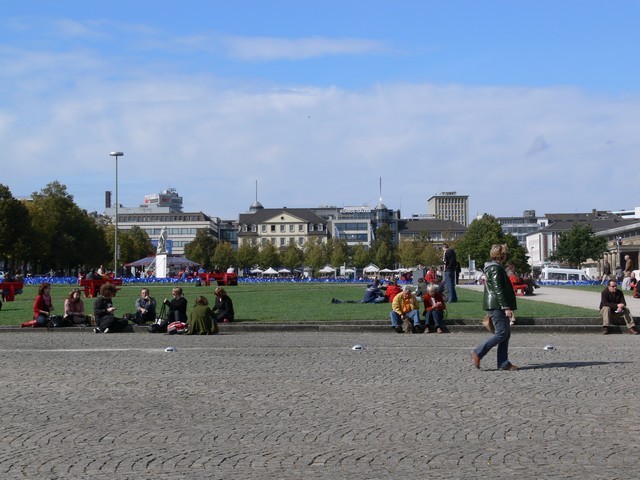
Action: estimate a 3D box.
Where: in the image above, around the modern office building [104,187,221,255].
[{"bbox_3d":[-41.894,-2.275,292.000,31.000,22.500,25.000,0,-1,0],"label":"modern office building"}]

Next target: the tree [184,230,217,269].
[{"bbox_3d":[-21.363,2.771,195.000,5.720,8.940,5.720,0,-1,0],"label":"tree"}]

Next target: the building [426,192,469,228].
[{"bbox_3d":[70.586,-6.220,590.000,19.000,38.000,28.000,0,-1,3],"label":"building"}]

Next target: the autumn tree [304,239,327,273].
[{"bbox_3d":[-0.990,4.070,240.000,5.000,8.600,5.000,0,-1,0],"label":"autumn tree"}]

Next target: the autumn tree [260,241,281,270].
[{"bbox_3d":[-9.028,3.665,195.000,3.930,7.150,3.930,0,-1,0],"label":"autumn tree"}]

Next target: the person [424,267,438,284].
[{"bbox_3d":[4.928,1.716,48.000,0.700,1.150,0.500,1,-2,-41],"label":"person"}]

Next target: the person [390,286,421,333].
[{"bbox_3d":[1.724,1.402,22.000,0.620,0.950,0.780,0,-1,3],"label":"person"}]

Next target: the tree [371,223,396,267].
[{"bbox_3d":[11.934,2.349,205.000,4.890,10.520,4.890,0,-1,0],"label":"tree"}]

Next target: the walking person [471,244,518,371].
[{"bbox_3d":[2.336,0.907,14.600,0.680,1.680,0.520,0,-1,-6],"label":"walking person"}]

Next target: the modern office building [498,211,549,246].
[{"bbox_3d":[83.540,1.031,450.000,23.000,25.000,20.000,0,-1,0],"label":"modern office building"}]

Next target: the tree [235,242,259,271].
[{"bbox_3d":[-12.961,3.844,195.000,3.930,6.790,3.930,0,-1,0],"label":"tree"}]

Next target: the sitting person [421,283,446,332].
[{"bbox_3d":[2.330,1.400,22.200,0.520,0.990,0.750,0,-1,-3],"label":"sitting person"}]

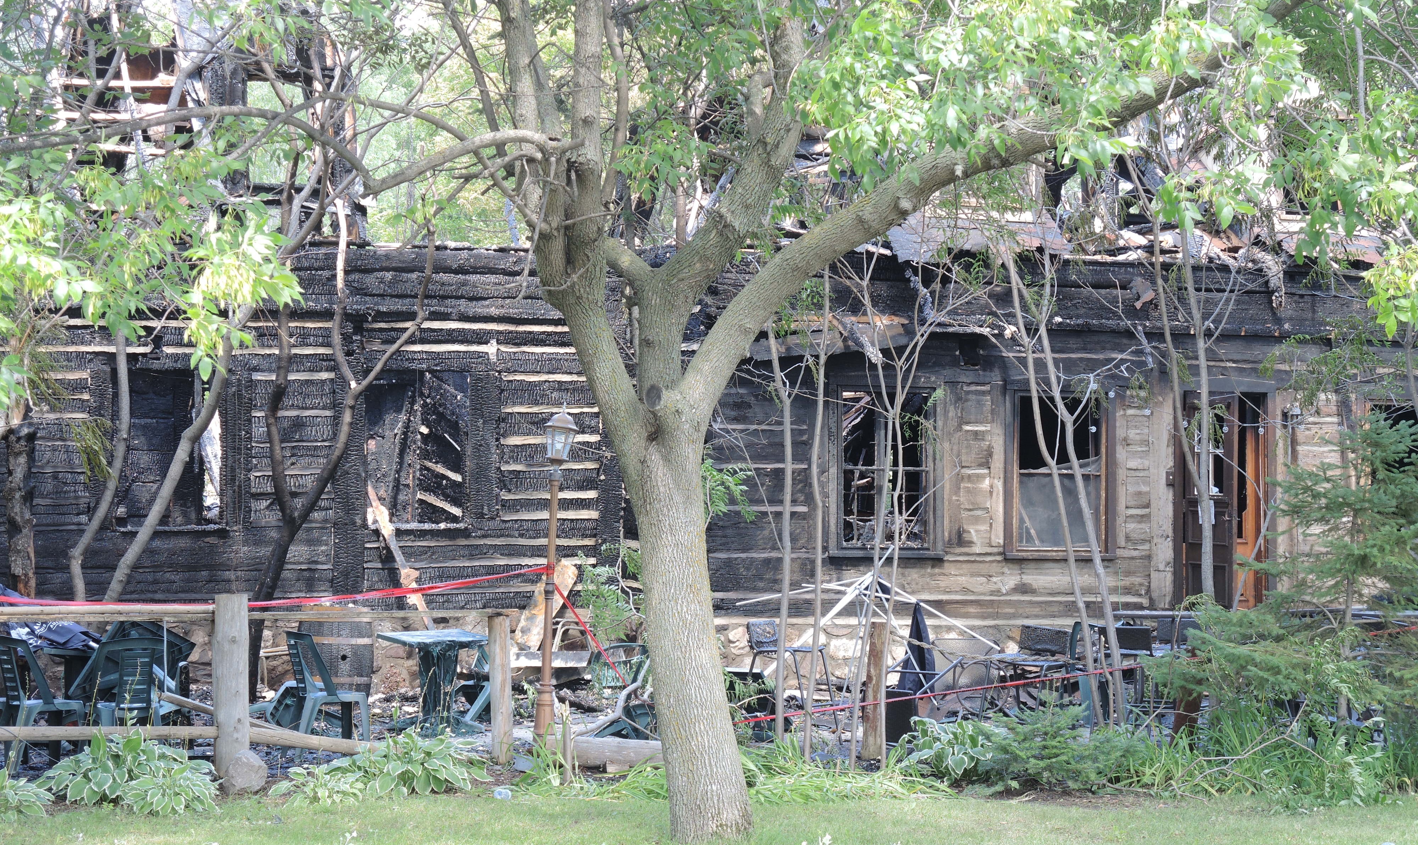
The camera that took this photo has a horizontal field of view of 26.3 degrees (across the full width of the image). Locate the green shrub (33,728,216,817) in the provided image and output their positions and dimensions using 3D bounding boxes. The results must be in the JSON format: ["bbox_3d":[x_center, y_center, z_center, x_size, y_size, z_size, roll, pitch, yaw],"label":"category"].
[{"bbox_3d":[-3.485,2.085,18.200,1.000,0.430,0.900,0,-2,0],"label":"green shrub"}]

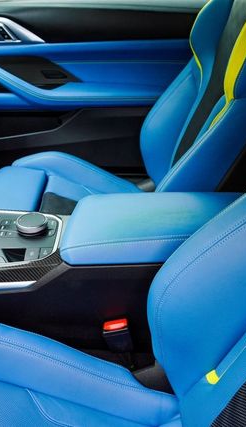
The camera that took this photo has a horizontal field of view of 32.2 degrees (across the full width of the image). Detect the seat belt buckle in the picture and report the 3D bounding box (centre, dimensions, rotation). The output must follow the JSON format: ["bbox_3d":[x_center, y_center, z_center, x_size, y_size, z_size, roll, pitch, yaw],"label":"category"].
[{"bbox_3d":[-0.007,0.183,0.640,0.040,0.051,0.023,-10,31,6],"label":"seat belt buckle"}]

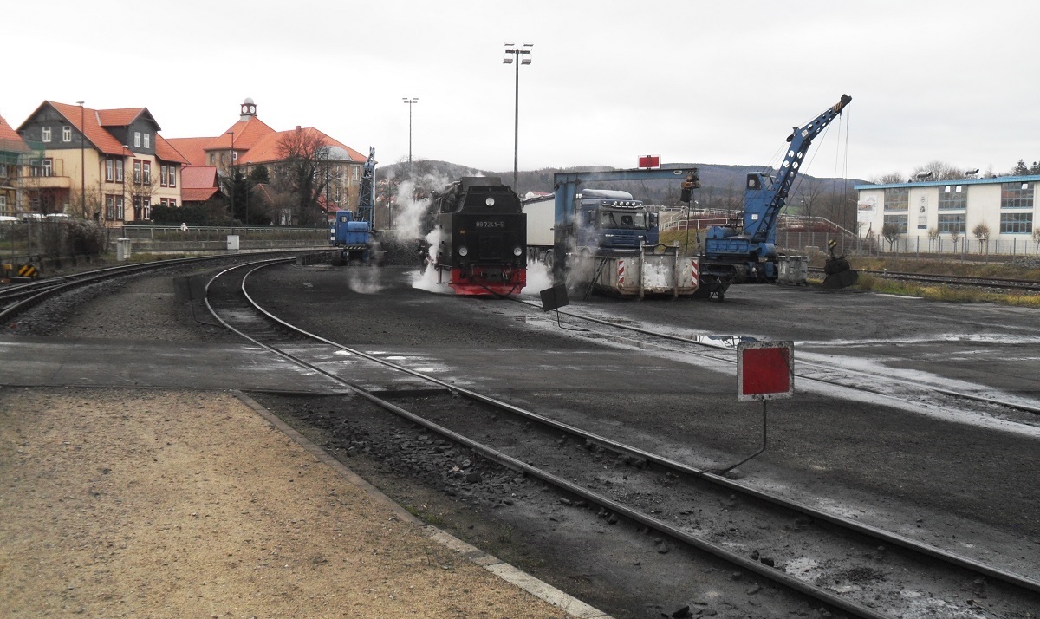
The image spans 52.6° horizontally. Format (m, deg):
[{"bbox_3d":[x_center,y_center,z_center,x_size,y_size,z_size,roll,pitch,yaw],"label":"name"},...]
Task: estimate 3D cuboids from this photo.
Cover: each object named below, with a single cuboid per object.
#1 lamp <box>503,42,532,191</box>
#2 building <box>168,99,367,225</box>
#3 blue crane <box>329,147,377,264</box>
[{"bbox_3d":[-0.129,-7.510,51.572,1.450,11.040,0.700,-1,5,-17],"label":"lamp"},{"bbox_3d":[-50.800,-26.968,194.891,47.000,24.300,19.500,3,6,38],"label":"building"},{"bbox_3d":[-9.391,-5.982,59.214,2.500,6.700,6.500,0,4,-3],"label":"blue crane"}]

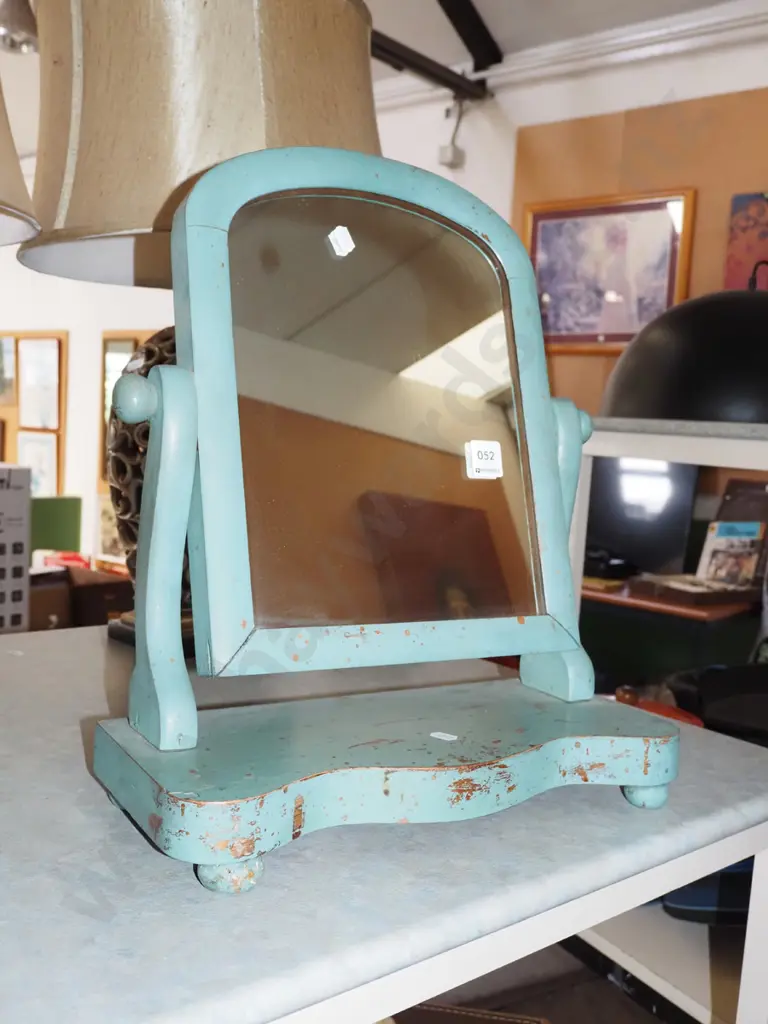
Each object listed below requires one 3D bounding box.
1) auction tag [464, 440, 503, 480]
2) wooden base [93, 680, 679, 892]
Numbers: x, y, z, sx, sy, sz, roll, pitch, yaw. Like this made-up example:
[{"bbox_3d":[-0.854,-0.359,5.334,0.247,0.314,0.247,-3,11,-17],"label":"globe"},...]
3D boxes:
[{"bbox_3d":[0.094,-0.048,0.870,0.035,0.035,0.002,1,-11,-30],"label":"auction tag"},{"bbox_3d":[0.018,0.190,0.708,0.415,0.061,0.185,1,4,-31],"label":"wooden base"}]

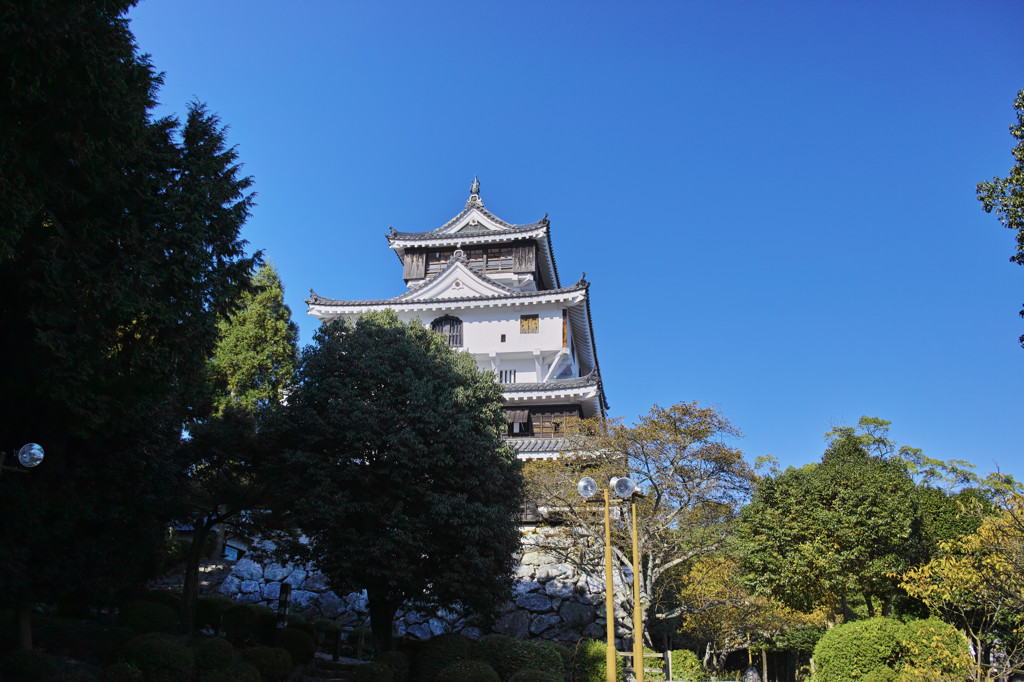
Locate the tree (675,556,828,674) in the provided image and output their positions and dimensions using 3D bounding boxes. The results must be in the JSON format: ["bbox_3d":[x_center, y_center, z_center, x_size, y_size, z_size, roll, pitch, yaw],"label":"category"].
[{"bbox_3d":[6.379,7.308,21.301,4.068,2.987,3.800,0,-19,0],"label":"tree"}]

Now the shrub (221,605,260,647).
[{"bbox_3d":[-5.914,6.217,17.406,0.830,0.864,0.830,0,-19,0],"label":"shrub"}]

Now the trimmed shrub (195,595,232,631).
[{"bbox_3d":[-7.265,6.630,19.377,0.924,0.782,0.924,0,-19,0],"label":"trimmed shrub"}]

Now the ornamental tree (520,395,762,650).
[{"bbox_3d":[4.041,5.741,25.026,7.297,7.863,6.800,0,-19,0],"label":"ornamental tree"}]

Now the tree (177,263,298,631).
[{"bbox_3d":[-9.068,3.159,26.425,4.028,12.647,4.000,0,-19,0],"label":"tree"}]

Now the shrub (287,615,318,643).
[{"bbox_3d":[-4.576,6.278,17.389,0.768,0.575,0.768,0,-19,0],"label":"shrub"}]

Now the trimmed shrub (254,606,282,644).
[{"bbox_3d":[-5.468,6.386,17.878,0.691,0.803,0.691,0,-19,0],"label":"trimmed shrub"}]

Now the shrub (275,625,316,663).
[{"bbox_3d":[-4.320,6.033,15.885,0.837,0.708,0.837,0,-19,0],"label":"shrub"}]

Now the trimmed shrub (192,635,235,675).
[{"bbox_3d":[-5.752,6.058,15.342,0.809,0.753,0.809,0,-19,0],"label":"trimmed shrub"}]

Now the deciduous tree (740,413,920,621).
[{"bbox_3d":[10.199,6.037,25.471,5.854,7.301,5.600,0,-19,0],"label":"deciduous tree"}]

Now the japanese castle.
[{"bbox_3d":[-1.621,1.251,49.203,17.200,20.500,19.500,-3,-20,8],"label":"japanese castle"}]

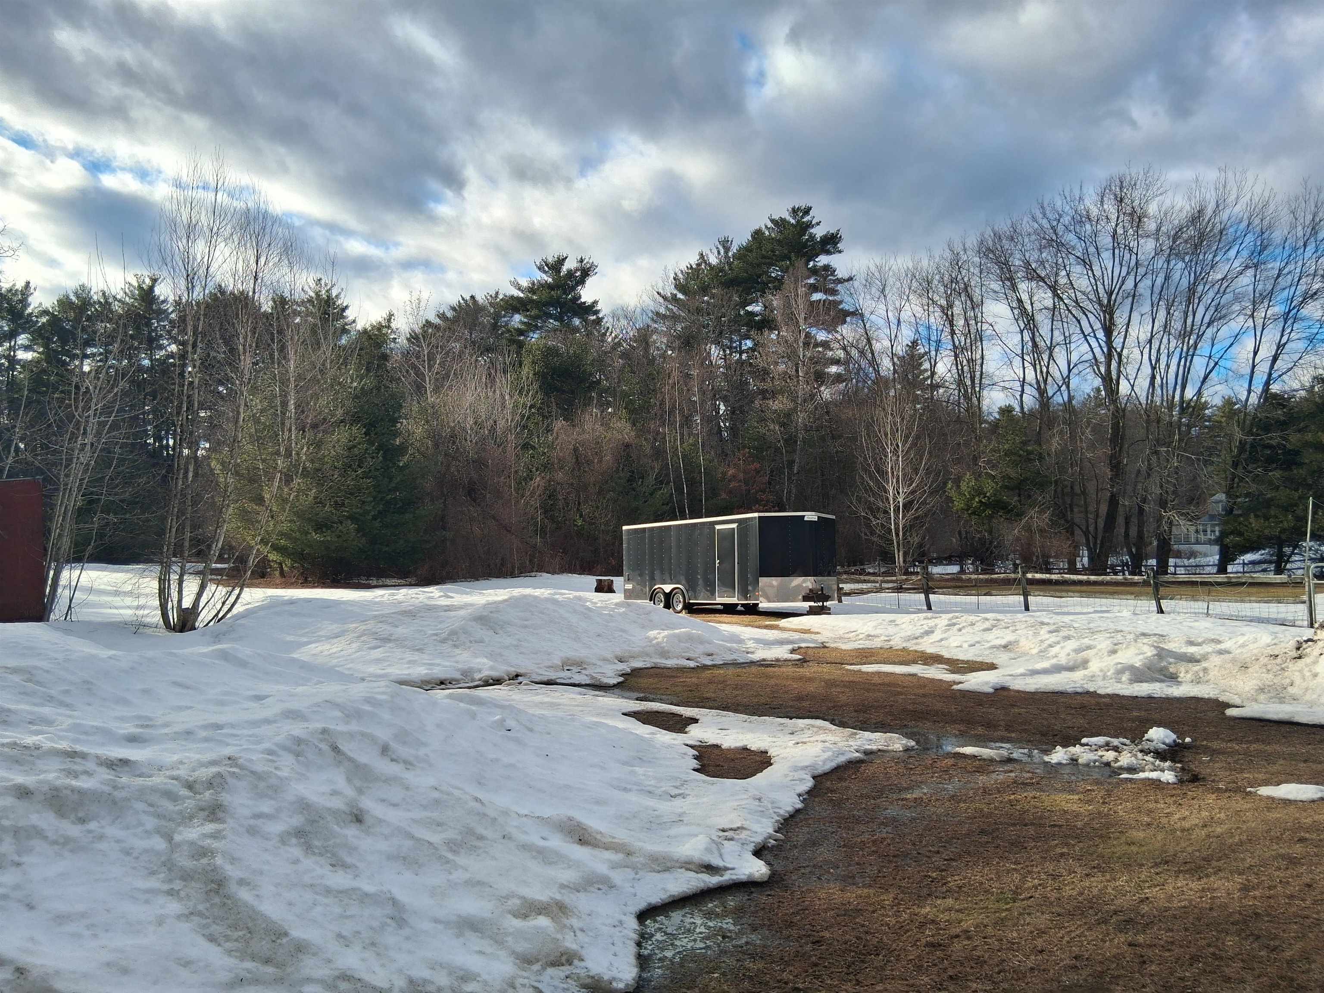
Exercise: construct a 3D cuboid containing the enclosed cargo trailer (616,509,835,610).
[{"bbox_3d":[1.944,1.849,26.378,2.544,2.465,7.260,3,-6,-34],"label":"enclosed cargo trailer"}]

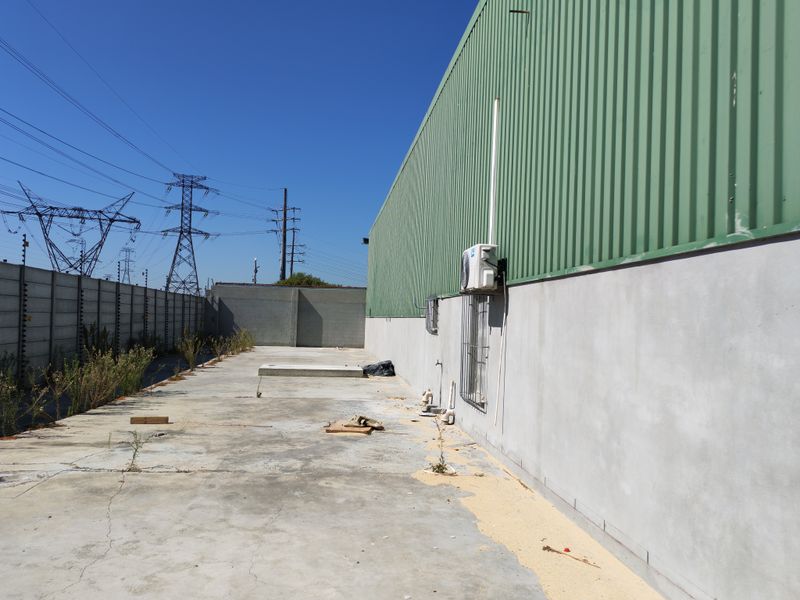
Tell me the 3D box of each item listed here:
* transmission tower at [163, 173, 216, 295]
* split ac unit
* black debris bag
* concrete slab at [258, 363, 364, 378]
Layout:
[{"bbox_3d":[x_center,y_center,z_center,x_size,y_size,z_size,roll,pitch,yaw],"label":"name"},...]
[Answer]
[{"bbox_3d":[-41.938,-10.362,122.000,9.400,29.000,7.400,2,-2,-18],"label":"transmission tower"},{"bbox_3d":[0.979,-0.374,7.637,0.250,0.510,0.800,2,-2,-7],"label":"split ac unit"},{"bbox_3d":[-0.639,1.977,18.296,0.950,0.430,0.750,2,-2,-7],"label":"black debris bag"},{"bbox_3d":[-2.486,2.010,17.654,2.820,0.213,1.430,2,-2,-7],"label":"concrete slab"}]

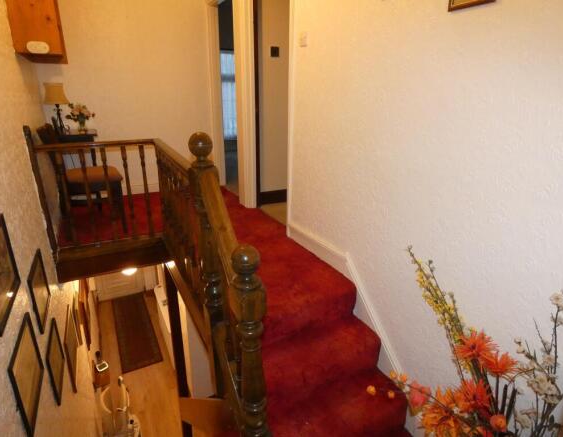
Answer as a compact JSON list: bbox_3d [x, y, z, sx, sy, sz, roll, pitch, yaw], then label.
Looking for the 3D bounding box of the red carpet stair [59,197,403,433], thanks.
[{"bbox_3d":[-0.784,0.522,2.684,1.685,0.670,3.250,-10,23,-26],"label":"red carpet stair"}]

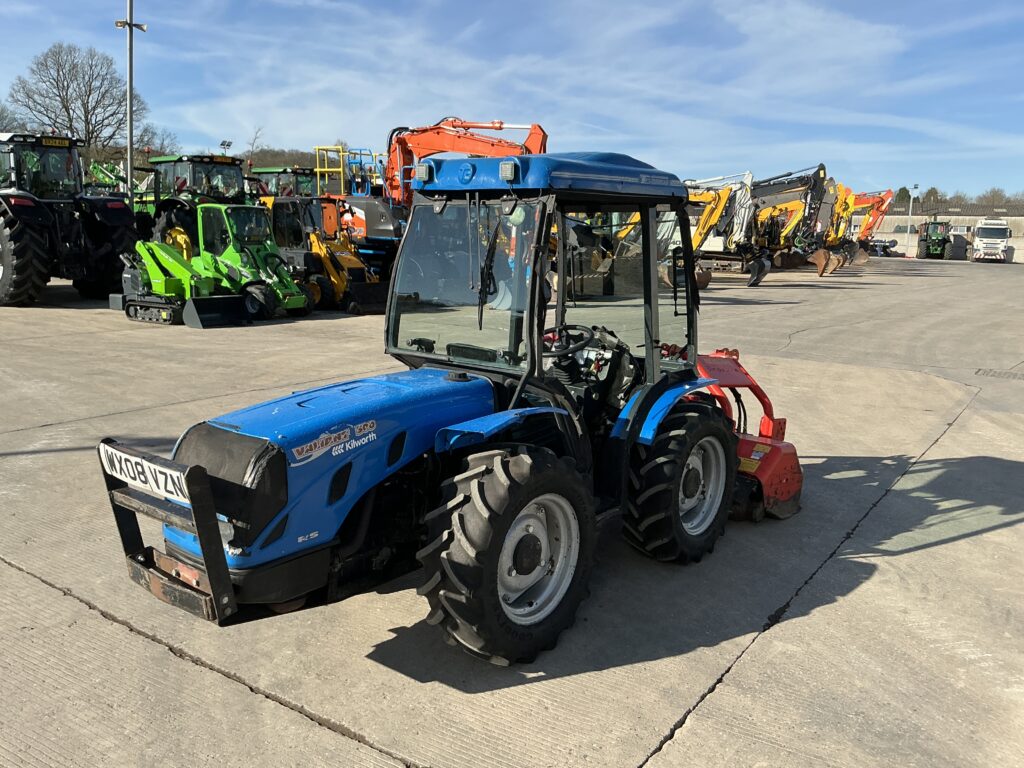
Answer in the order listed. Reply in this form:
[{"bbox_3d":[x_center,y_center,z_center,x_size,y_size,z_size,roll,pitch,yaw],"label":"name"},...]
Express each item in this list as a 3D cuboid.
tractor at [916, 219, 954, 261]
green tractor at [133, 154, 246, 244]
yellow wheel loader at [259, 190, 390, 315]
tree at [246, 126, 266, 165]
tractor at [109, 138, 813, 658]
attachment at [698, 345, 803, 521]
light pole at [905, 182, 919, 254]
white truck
[{"bbox_3d":[35.660,-12.041,69.500,2.500,3.000,4.800,8,12,28],"label":"tractor"},{"bbox_3d":[-8.055,-3.991,21.062,5.200,3.200,2.550,10,13,39],"label":"green tractor"},{"bbox_3d":[-3.935,-2.973,18.533,1.600,2.400,3.800,-7,14,-42],"label":"yellow wheel loader"},{"bbox_3d":[-26.322,-22.628,85.000,2.300,7.500,2.200,2,10,0],"label":"tree"},{"bbox_3d":[0.170,-0.081,4.276,1.280,2.230,4.310,10,13,38],"label":"tractor"},{"bbox_3d":[1.291,0.267,5.718,1.280,1.130,0.820,10,13,38],"label":"attachment"},{"bbox_3d":[35.647,-14.607,74.000,0.900,6.400,0.400,8,12,29],"label":"light pole"},{"bbox_3d":[43.218,-12.952,74.500,2.550,3.700,7.000,8,12,29],"label":"white truck"}]

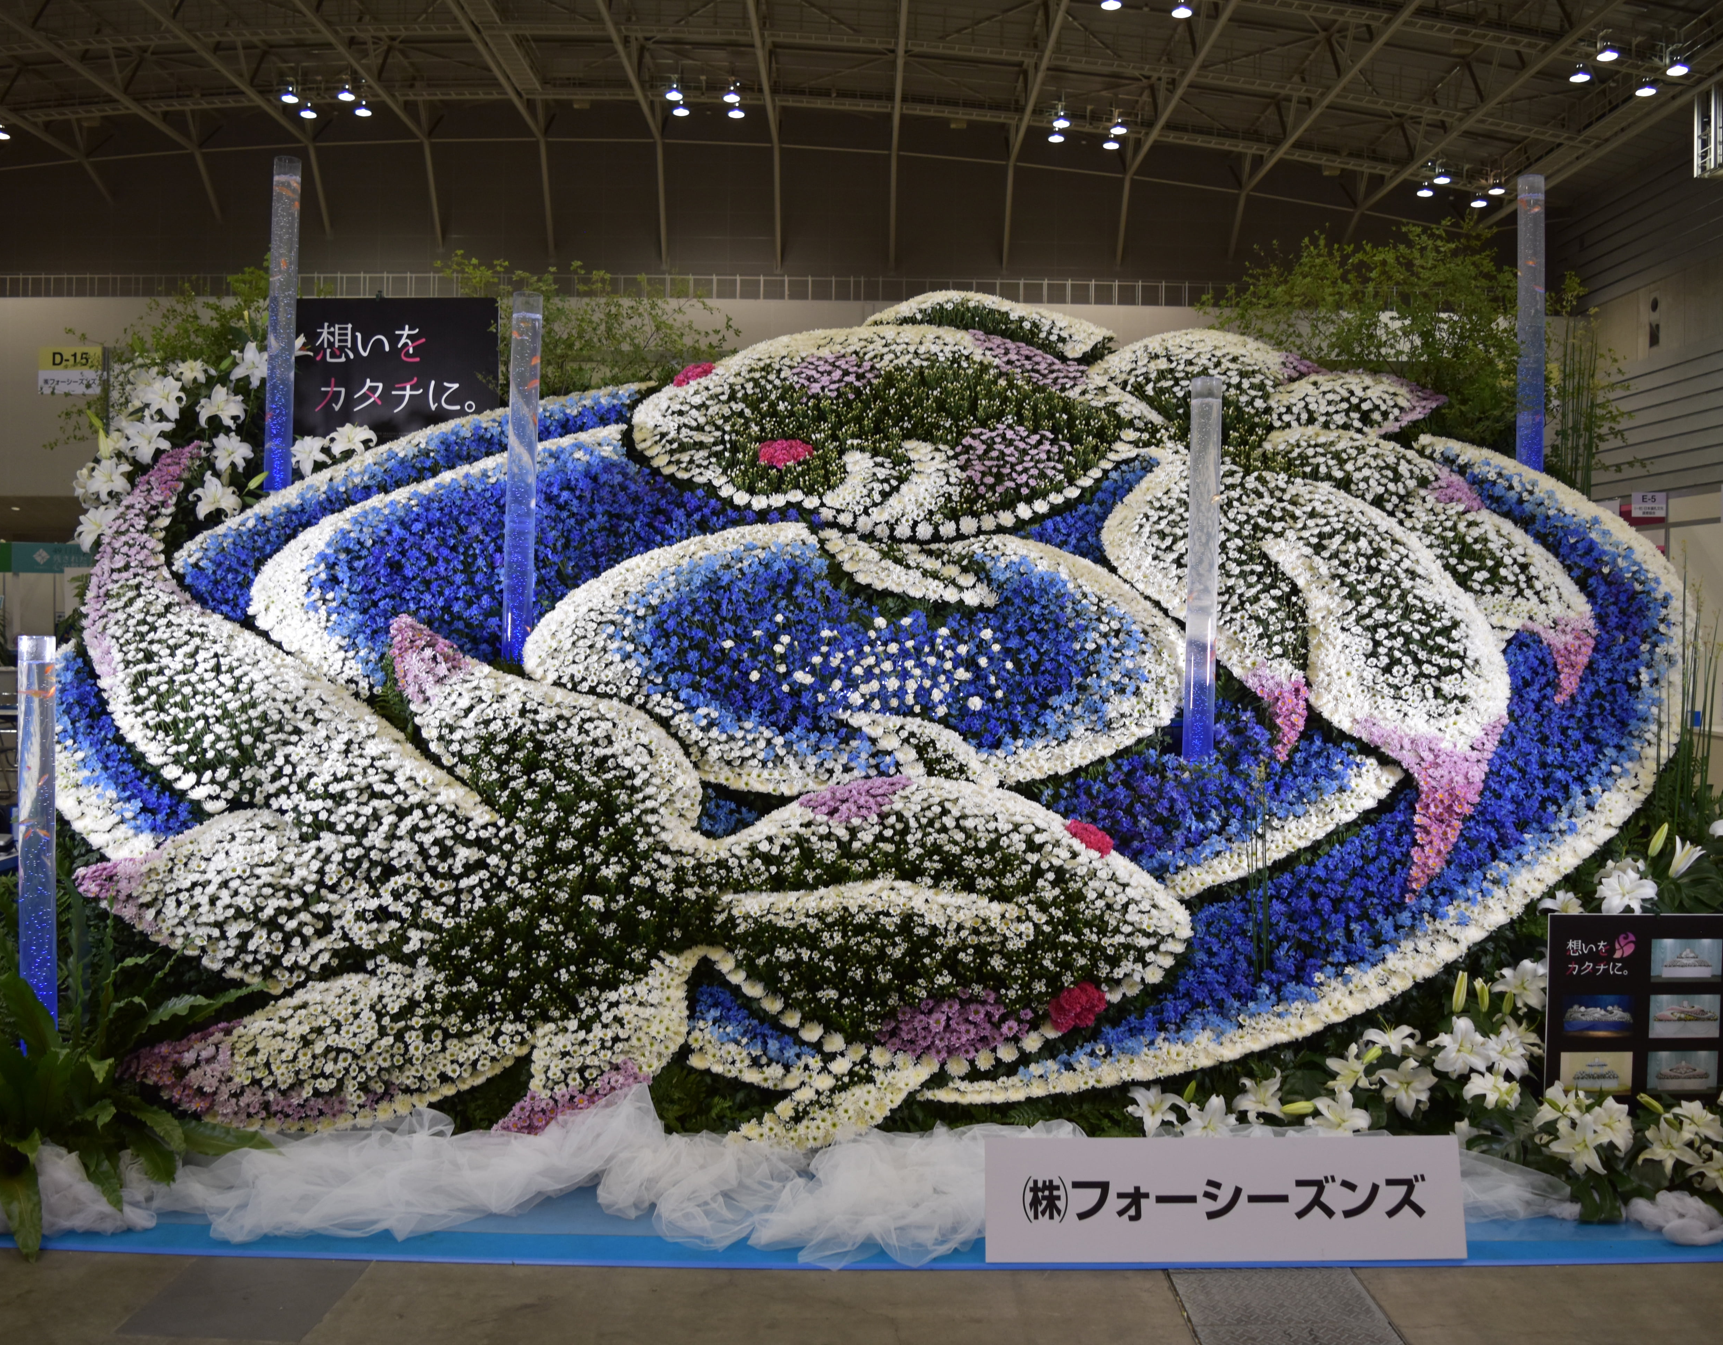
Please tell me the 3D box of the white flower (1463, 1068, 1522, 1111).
[{"bbox_3d":[1.801,1.189,3.700,0.165,0.130,0.120,0,2,11],"label":"white flower"}]

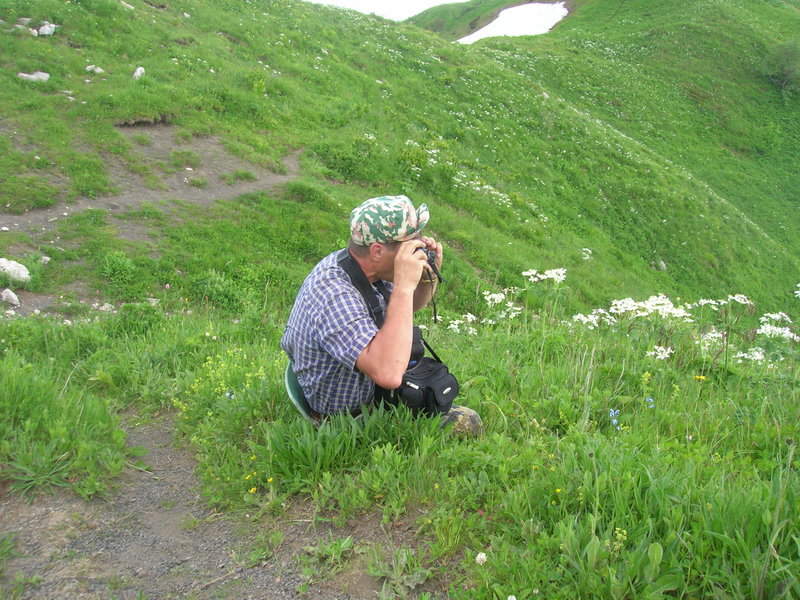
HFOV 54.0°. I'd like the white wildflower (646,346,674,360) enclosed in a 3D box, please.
[{"bbox_3d":[1.094,0.225,3.300,0.114,0.035,0.097,0,12,0],"label":"white wildflower"}]

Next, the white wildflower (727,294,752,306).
[{"bbox_3d":[1.555,0.002,3.600,0.116,0.035,0.098,0,12,0],"label":"white wildflower"}]

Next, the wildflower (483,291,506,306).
[{"bbox_3d":[0.439,-0.007,3.650,0.108,0.051,0.092,0,12,0],"label":"wildflower"}]

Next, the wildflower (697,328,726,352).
[{"bbox_3d":[1.343,0.175,3.400,0.118,0.079,0.100,0,12,0],"label":"wildflower"}]

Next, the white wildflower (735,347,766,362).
[{"bbox_3d":[1.468,0.229,3.300,0.122,0.041,0.104,0,12,0],"label":"white wildflower"}]

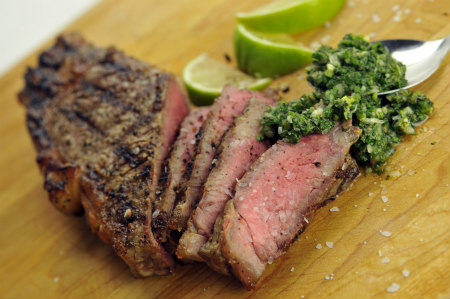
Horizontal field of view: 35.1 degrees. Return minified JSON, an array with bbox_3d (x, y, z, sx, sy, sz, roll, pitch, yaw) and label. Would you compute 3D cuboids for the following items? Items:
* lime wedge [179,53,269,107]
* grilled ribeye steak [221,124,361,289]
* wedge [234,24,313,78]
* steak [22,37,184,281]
[{"bbox_3d":[0.001,-0.043,0.436,0.054,0.020,0.028,16,67,36],"label":"lime wedge"},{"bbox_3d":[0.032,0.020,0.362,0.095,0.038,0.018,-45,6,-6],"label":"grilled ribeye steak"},{"bbox_3d":[0.028,-0.060,0.430,0.055,0.026,0.029,12,64,35],"label":"wedge"},{"bbox_3d":[-0.070,-0.004,0.439,0.102,0.034,0.188,-42,48,-3],"label":"steak"}]

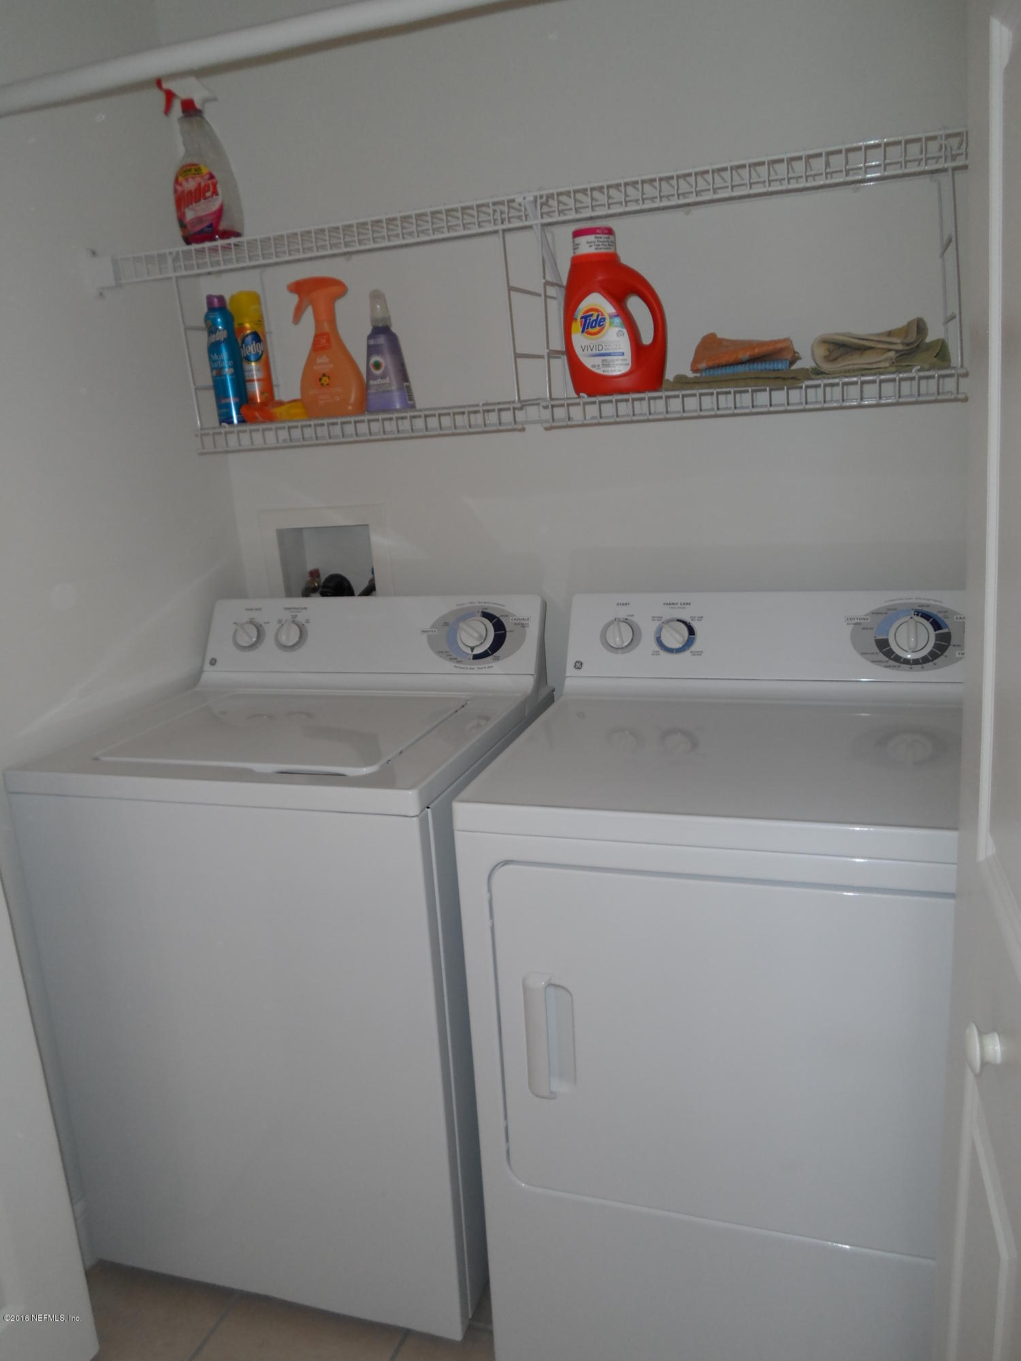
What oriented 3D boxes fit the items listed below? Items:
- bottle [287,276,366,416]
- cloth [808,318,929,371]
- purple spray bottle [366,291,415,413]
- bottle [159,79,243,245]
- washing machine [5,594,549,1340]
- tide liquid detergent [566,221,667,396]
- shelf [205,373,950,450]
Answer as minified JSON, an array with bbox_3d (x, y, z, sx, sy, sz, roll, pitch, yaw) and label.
[{"bbox_3d":[-0.313,-0.589,1.736,0.135,0.235,0.068,-2,15,7],"label":"bottle"},{"bbox_3d":[0.540,-0.503,1.483,0.157,0.070,0.190,1,15,19],"label":"cloth"},{"bbox_3d":[-0.208,-0.571,1.705,0.090,0.200,0.063,0,15,16],"label":"purple spray bottle"},{"bbox_3d":[-0.526,-0.883,1.678,0.117,0.260,0.066,-2,15,7],"label":"bottle"},{"bbox_3d":[-0.331,0.428,1.791,0.686,1.075,0.655,1,15,18],"label":"washing machine"},{"bbox_3d":[0.172,-0.593,1.576,0.160,0.260,0.092,-1,15,12],"label":"tide liquid detergent"},{"bbox_3d":[0.082,-0.460,1.686,1.271,0.045,0.305,1,15,19],"label":"shelf"}]

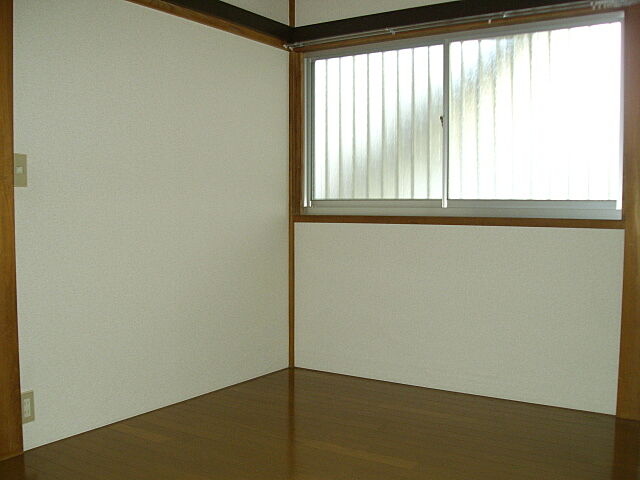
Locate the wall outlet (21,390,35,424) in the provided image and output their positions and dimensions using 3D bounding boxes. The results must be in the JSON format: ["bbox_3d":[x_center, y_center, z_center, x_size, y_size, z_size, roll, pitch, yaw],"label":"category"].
[{"bbox_3d":[-1.089,0.624,2.465,0.012,0.120,0.067,2,4,34],"label":"wall outlet"}]

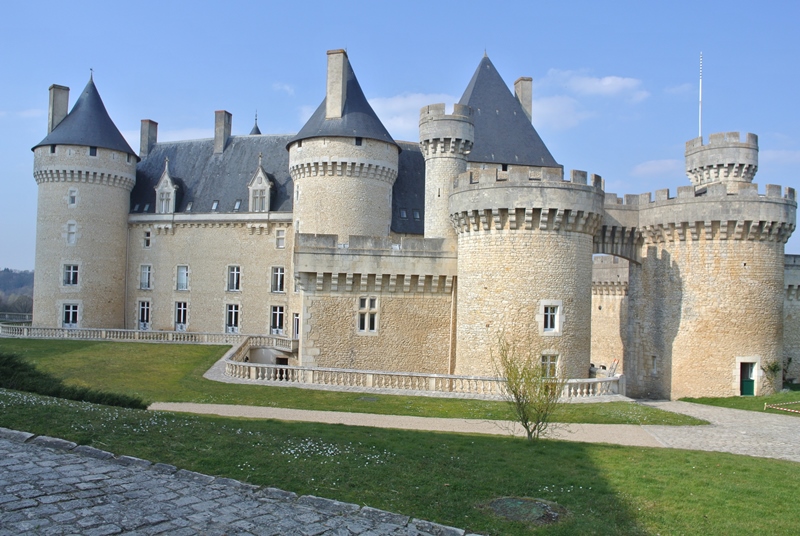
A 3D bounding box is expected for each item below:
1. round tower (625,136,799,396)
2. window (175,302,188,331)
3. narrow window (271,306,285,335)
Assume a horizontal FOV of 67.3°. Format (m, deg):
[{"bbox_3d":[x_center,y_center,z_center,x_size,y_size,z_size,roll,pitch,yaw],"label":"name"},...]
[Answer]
[{"bbox_3d":[22.082,-0.537,42.569,10.000,17.600,9.900,1,-2,0],"label":"round tower"},{"bbox_3d":[-23.040,5.184,63.188,1.509,3.137,0.300,1,-1,17],"label":"window"},{"bbox_3d":[-11.732,5.037,57.293,1.320,2.820,0.250,1,-2,17],"label":"narrow window"}]

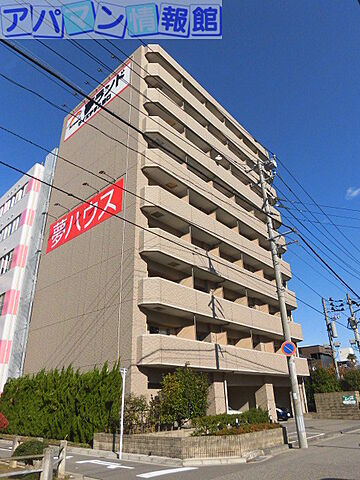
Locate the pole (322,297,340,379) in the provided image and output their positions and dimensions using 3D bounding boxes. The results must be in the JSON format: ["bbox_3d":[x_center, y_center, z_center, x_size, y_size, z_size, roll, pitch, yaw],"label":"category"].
[{"bbox_3d":[15.326,10.968,33.267,0.420,10.450,0.420,-22,-33,36],"label":"pole"}]

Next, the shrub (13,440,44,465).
[{"bbox_3d":[-4.240,5.983,9.318,0.880,0.640,0.850,-2,-26,0],"label":"shrub"}]

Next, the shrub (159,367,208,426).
[{"bbox_3d":[0.105,6.466,13.757,2.000,2.300,1.900,-2,-26,0],"label":"shrub"}]

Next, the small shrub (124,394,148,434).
[{"bbox_3d":[-1.615,6.454,12.323,0.950,1.330,0.900,-2,-26,0],"label":"small shrub"}]

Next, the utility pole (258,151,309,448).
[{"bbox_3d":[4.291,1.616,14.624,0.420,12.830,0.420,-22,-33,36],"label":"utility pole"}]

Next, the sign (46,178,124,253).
[{"bbox_3d":[-7.087,-1.473,23.889,9.050,2.560,0.120,-22,-33,36],"label":"sign"}]

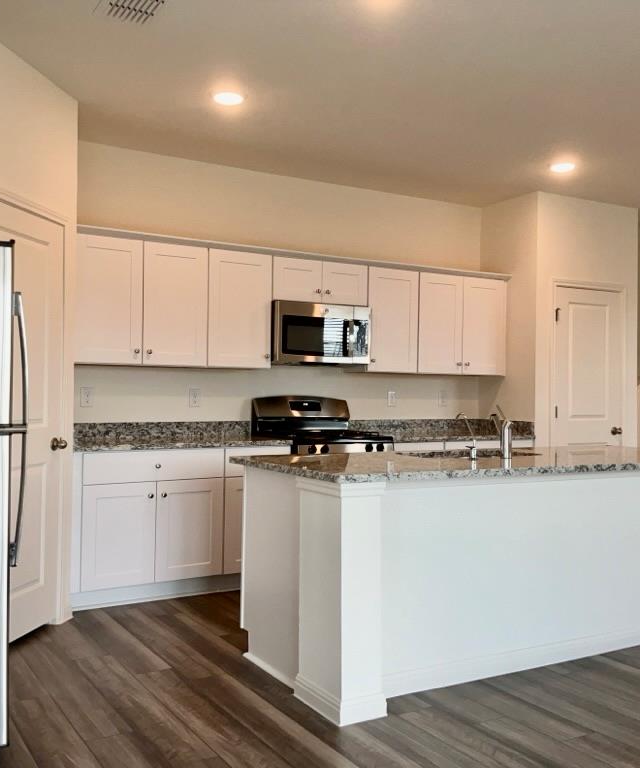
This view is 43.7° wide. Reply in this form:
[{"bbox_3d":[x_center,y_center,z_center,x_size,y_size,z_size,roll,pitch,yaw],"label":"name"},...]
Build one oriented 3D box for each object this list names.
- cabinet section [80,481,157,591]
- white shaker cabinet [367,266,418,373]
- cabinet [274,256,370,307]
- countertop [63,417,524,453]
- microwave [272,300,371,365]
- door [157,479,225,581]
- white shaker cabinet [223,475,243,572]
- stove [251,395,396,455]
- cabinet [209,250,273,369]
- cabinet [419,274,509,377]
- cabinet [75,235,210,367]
[{"bbox_3d":[-1.105,0.831,4.400,0.409,0.567,0.022,1,-1,-31],"label":"cabinet section"},{"bbox_3d":[0.452,-0.453,5.877,0.447,0.748,0.323,1,-1,-30],"label":"white shaker cabinet"},{"bbox_3d":[-0.066,-0.691,5.581,0.755,0.294,0.323,1,-1,-30],"label":"cabinet"},{"bbox_3d":[-0.011,0.330,5.416,3.417,0.137,0.646,1,-1,-30],"label":"countertop"},{"bbox_3d":[-0.053,-0.336,5.545,0.755,0.409,0.393,1,-1,-30],"label":"microwave"},{"bbox_3d":[-0.749,0.838,4.610,0.412,0.567,0.022,1,-1,-31],"label":"door"},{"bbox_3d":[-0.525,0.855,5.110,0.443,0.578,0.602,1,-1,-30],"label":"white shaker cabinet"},{"bbox_3d":[0.014,0.679,5.386,0.765,1.193,0.696,1,-1,-30],"label":"stove"},{"bbox_3d":[-0.510,-0.474,5.109,0.442,0.738,0.022,1,-1,-31],"label":"cabinet"},{"bbox_3d":[1.010,-0.442,6.179,0.860,0.750,0.325,1,-1,-31],"label":"cabinet"},{"bbox_3d":[-1.137,-0.485,4.912,0.836,0.750,0.325,1,-1,-31],"label":"cabinet"}]

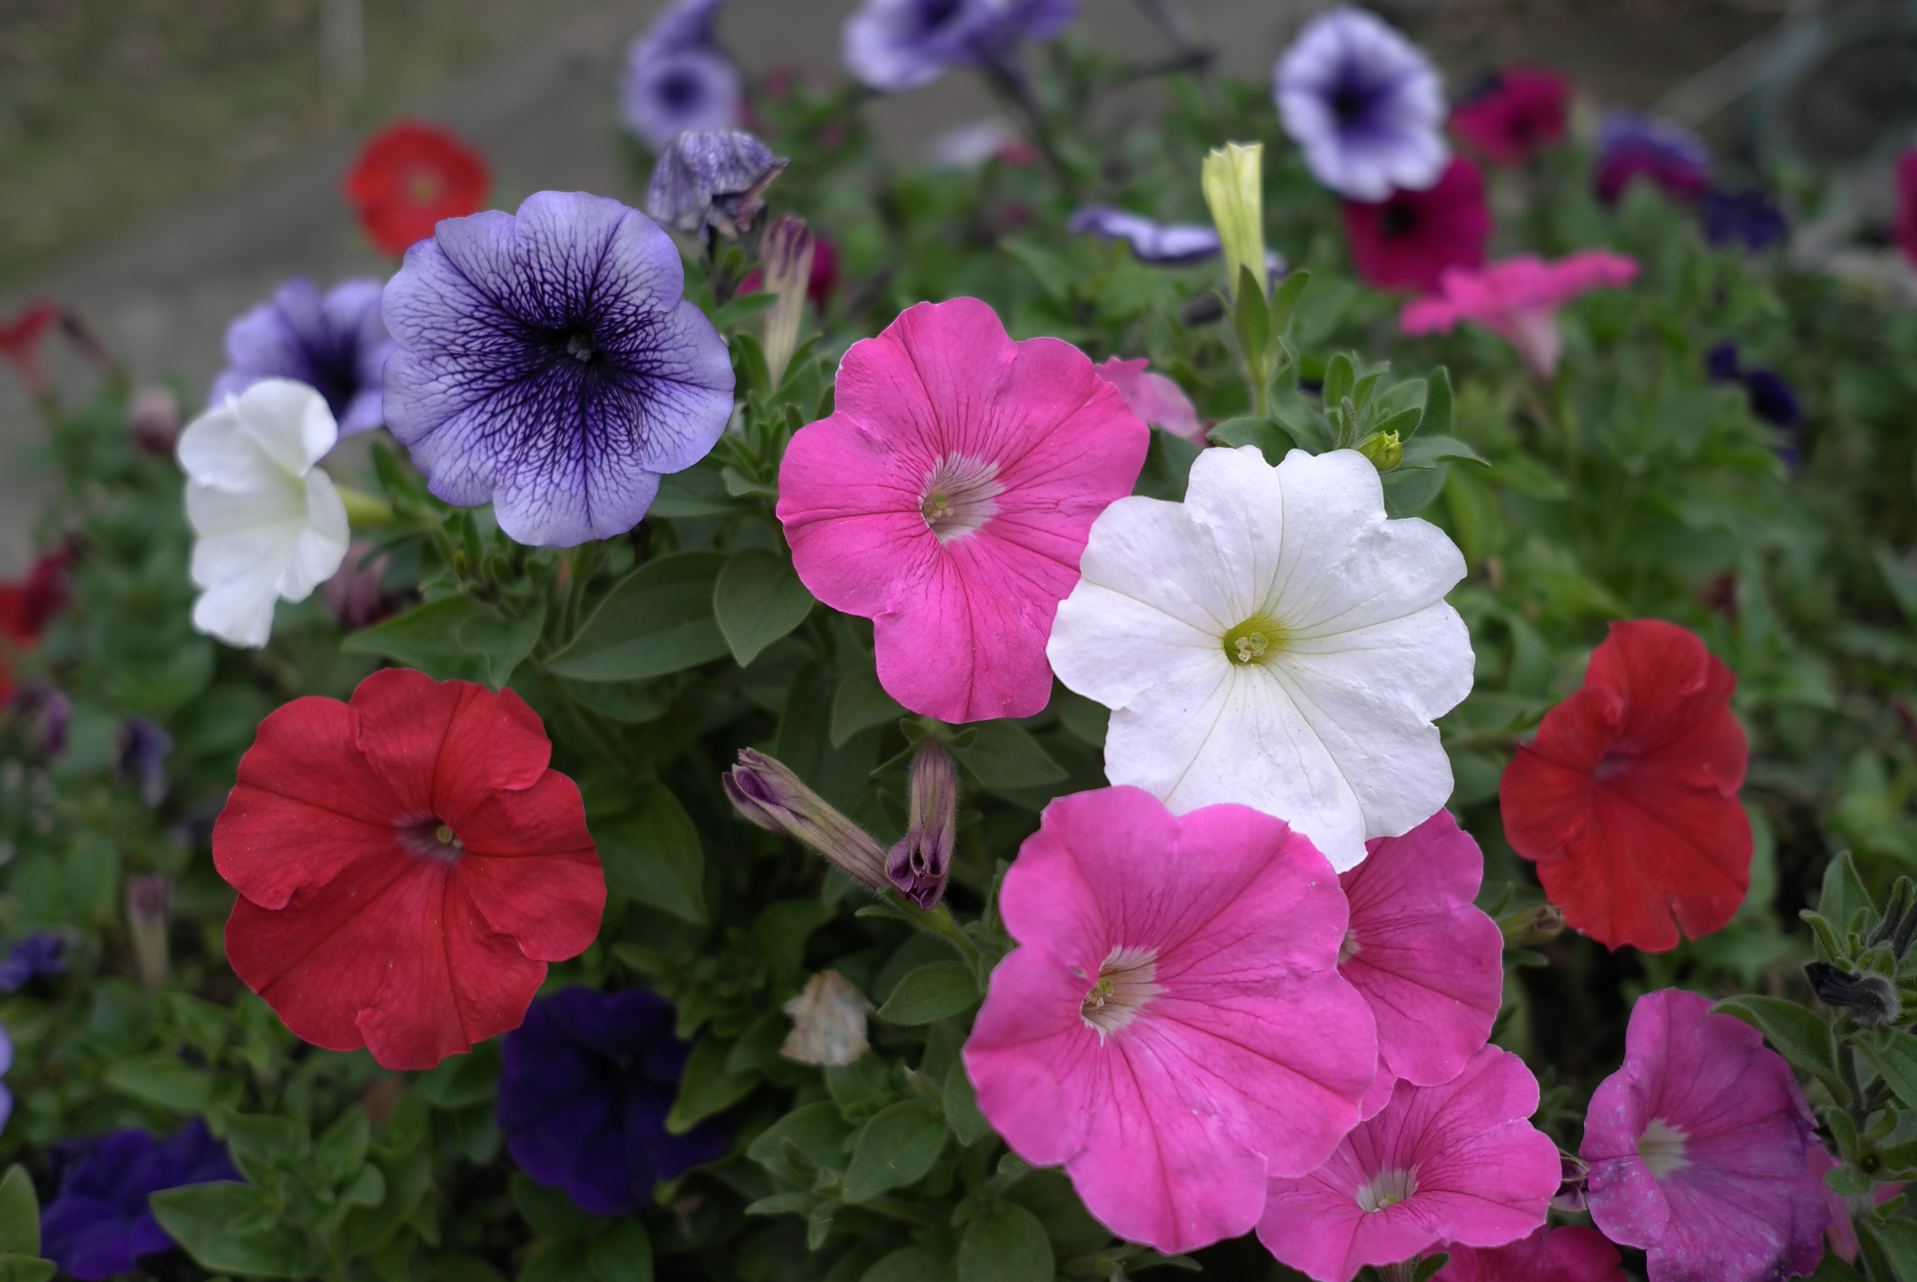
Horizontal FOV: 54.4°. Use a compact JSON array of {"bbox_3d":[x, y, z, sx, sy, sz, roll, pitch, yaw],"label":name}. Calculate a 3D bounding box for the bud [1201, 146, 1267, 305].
[{"bbox_3d":[0.060,-0.091,0.405,0.013,0.036,0.013,-4,21,0],"label":"bud"}]

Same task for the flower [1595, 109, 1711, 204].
[{"bbox_3d":[0.346,-0.241,0.930,0.058,0.048,0.040,3,-6,6],"label":"flower"}]

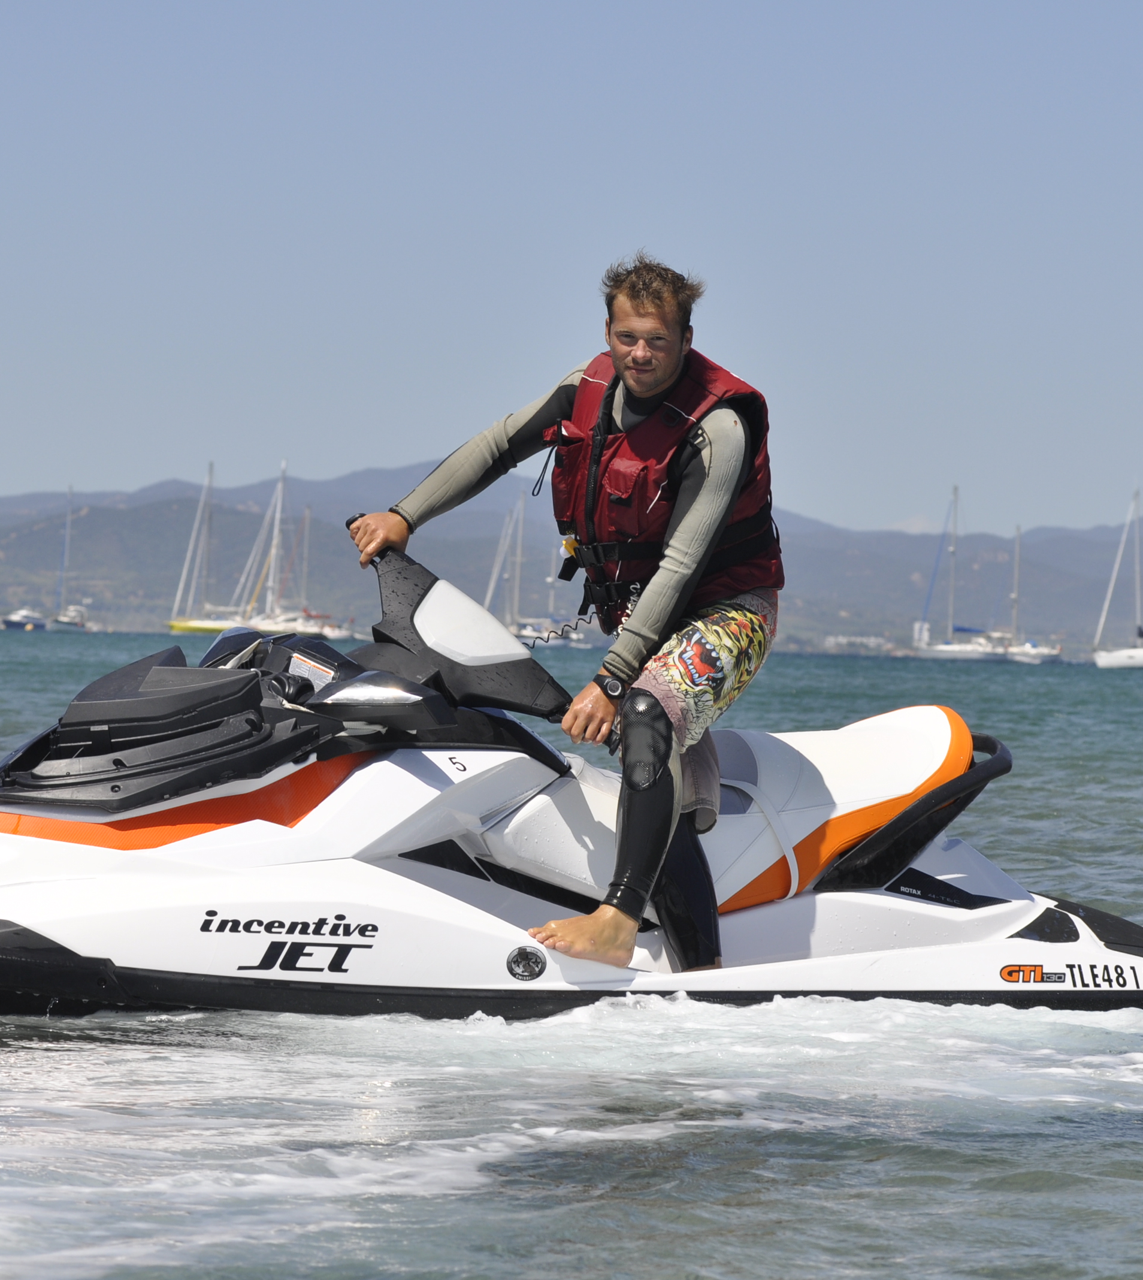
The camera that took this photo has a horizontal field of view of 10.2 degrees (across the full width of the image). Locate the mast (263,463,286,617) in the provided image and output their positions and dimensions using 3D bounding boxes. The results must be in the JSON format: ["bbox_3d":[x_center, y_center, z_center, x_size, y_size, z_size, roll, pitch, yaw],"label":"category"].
[{"bbox_3d":[-36.891,-12.485,800.000,0.400,19.300,0.400,5,0,-10],"label":"mast"}]

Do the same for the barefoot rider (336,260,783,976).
[{"bbox_3d":[-0.011,-0.060,13.100,0.750,1.480,0.750,2,0,45],"label":"barefoot rider"}]

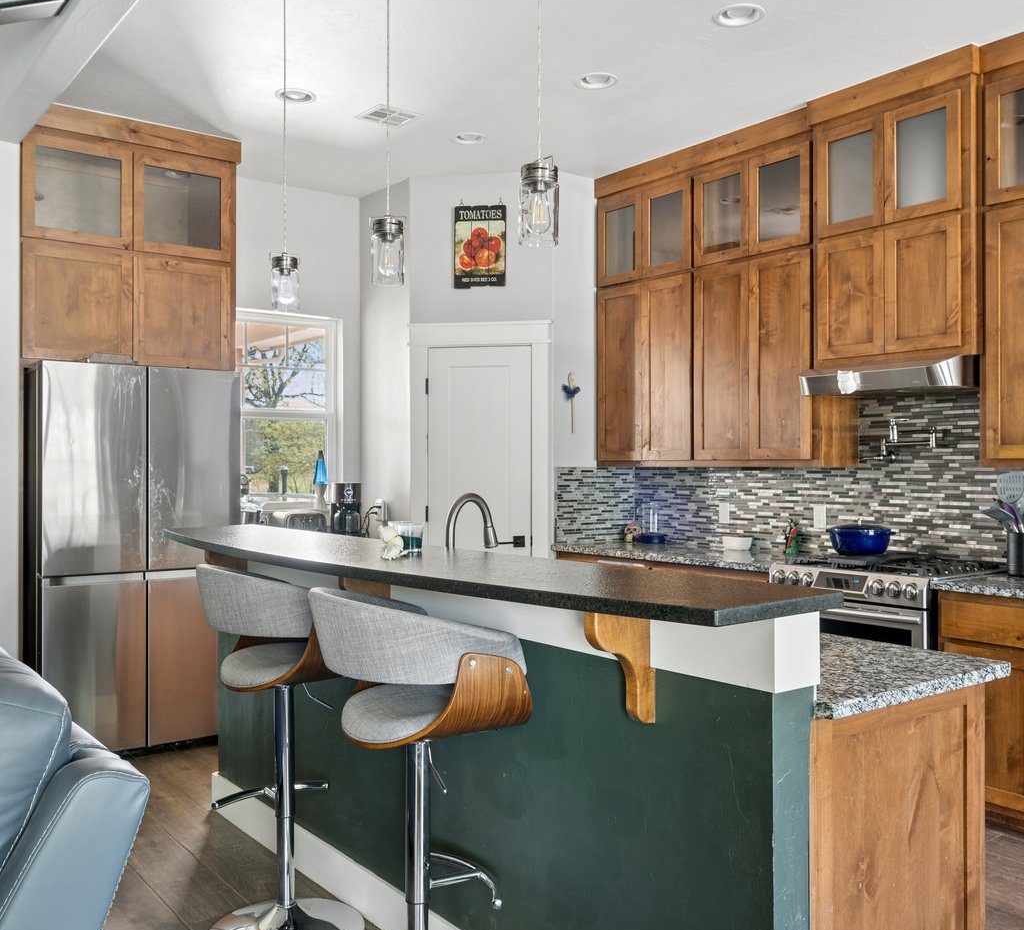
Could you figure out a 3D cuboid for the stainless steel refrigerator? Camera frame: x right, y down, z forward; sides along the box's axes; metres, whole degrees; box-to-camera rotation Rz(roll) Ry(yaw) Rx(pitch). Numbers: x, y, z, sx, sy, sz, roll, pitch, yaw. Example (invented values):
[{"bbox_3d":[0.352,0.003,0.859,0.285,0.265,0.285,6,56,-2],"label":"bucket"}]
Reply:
[{"bbox_3d":[-1.939,0.455,4.892,0.900,1.830,0.740,0,0,-38],"label":"stainless steel refrigerator"}]

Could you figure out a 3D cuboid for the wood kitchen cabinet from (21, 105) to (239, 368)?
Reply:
[{"bbox_3d":[-2.001,-1.081,5.015,1.025,1.189,0.550,0,0,-38],"label":"wood kitchen cabinet"}]

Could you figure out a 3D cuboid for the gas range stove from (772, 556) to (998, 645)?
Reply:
[{"bbox_3d":[1.657,0.890,4.359,0.695,0.960,0.765,0,0,-38],"label":"gas range stove"}]

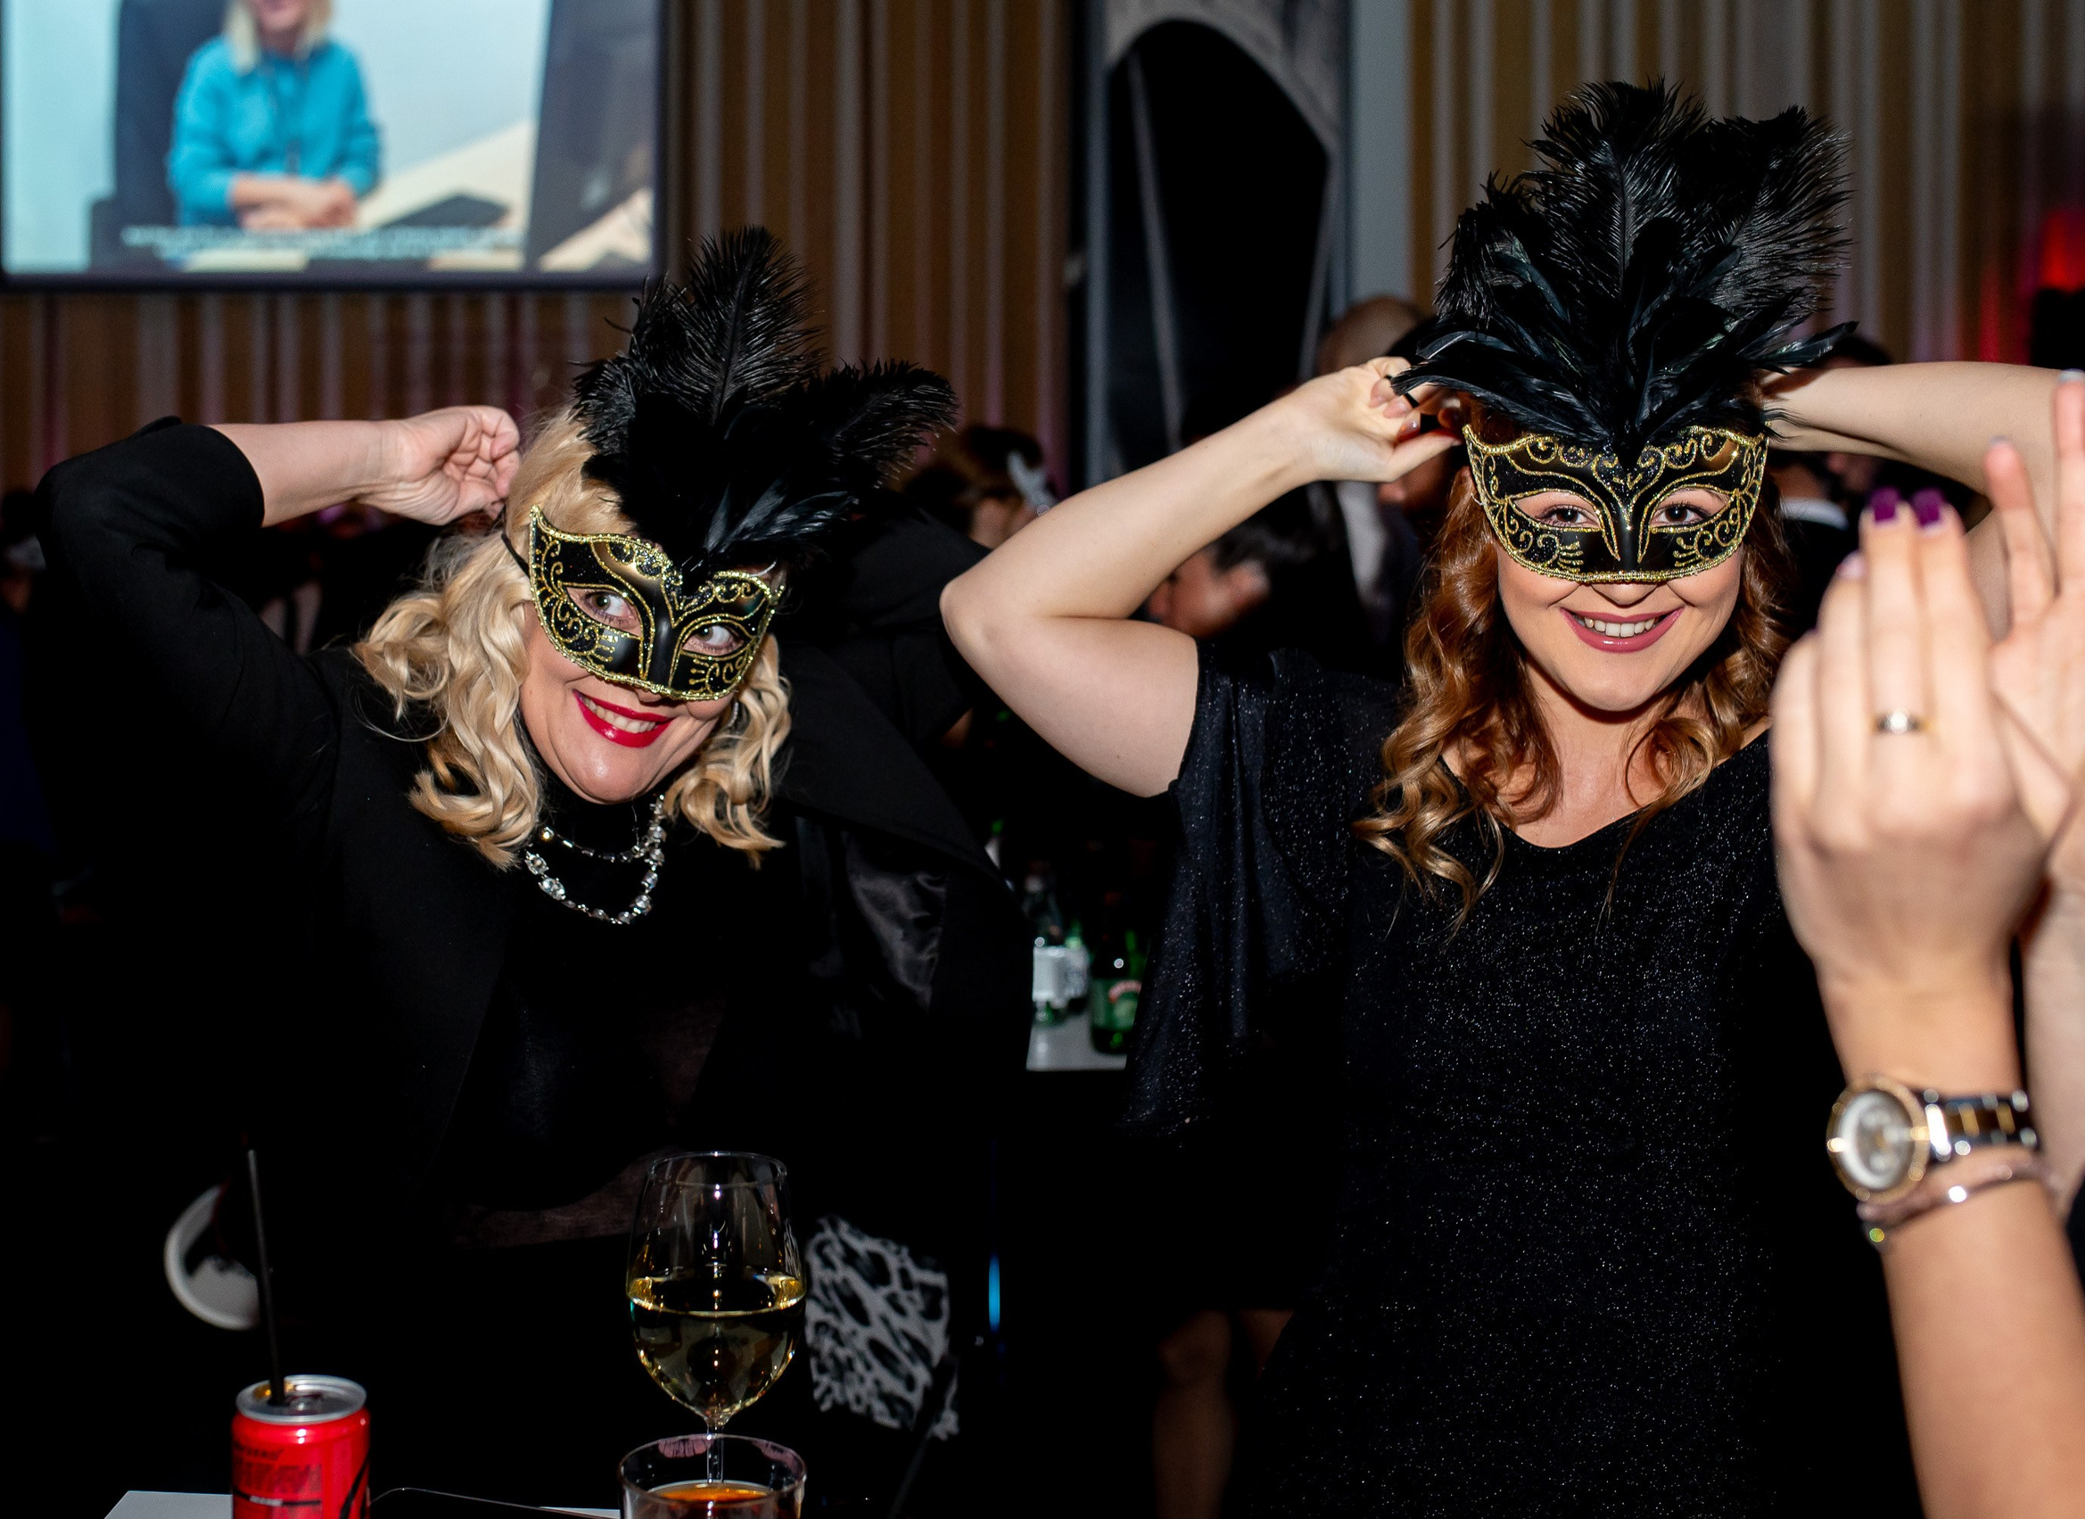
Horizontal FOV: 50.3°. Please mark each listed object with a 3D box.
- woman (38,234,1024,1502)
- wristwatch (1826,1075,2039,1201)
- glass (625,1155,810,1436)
[{"bbox_3d":[-0.305,0.550,1.360,0.590,1.680,0.460,1,4,-9],"label":"woman"},{"bbox_3d":[0.275,0.114,0.680,0.053,0.039,0.060,-6,-15,-27],"label":"wristwatch"},{"bbox_3d":[-0.147,0.288,0.993,0.079,0.211,0.079,1,3,0],"label":"glass"}]

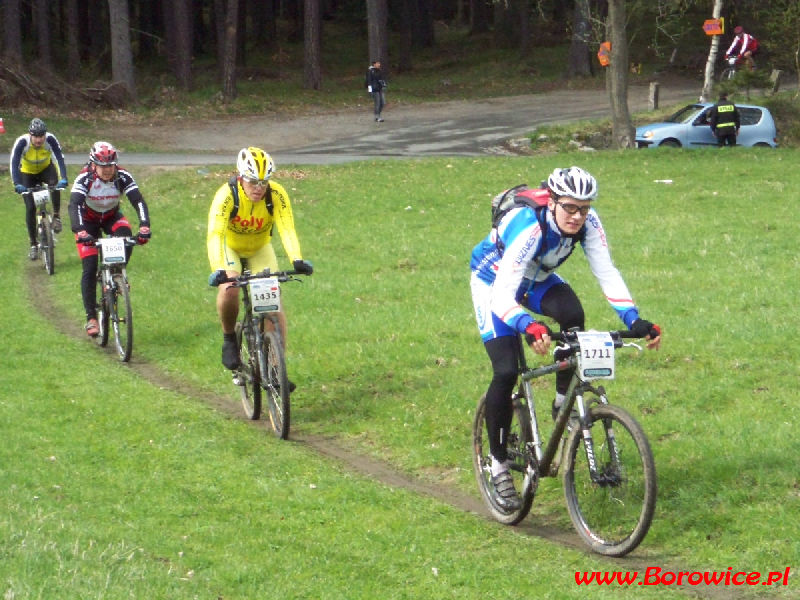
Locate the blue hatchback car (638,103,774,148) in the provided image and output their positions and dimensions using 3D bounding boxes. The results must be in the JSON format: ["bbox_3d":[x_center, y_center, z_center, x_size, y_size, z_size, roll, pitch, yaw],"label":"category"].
[{"bbox_3d":[6.947,-3.773,61.541,3.320,1.440,1.510,1,3,-13],"label":"blue hatchback car"}]

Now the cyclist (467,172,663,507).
[{"bbox_3d":[0.749,0.180,12.311,0.600,1.560,0.920,-2,4,-23],"label":"cyclist"}]

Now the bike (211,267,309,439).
[{"bbox_3d":[-0.902,0.330,17.531,0.630,1.030,1.730,-7,4,-13],"label":"bike"}]

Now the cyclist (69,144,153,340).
[{"bbox_3d":[-2.317,-0.490,21.565,0.620,1.540,0.900,-1,4,-15],"label":"cyclist"}]

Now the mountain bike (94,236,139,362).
[{"bbox_3d":[-2.295,-0.057,21.476,0.620,0.980,1.730,-5,4,-15],"label":"mountain bike"}]

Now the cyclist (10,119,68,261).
[{"bbox_3d":[-4.261,-1.303,31.875,0.620,1.650,0.900,-1,4,-12],"label":"cyclist"}]

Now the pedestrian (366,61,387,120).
[{"bbox_3d":[-0.702,-5.967,77.500,0.450,1.750,0.500,1,4,22],"label":"pedestrian"}]

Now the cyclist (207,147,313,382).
[{"bbox_3d":[-0.916,-0.231,17.622,0.650,1.520,0.900,-1,4,-13],"label":"cyclist"}]

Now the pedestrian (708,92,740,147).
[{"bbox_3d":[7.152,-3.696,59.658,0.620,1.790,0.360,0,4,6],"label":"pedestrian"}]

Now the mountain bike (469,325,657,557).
[{"bbox_3d":[0.721,0.591,12.223,0.620,1.000,1.730,-3,4,-23],"label":"mountain bike"}]

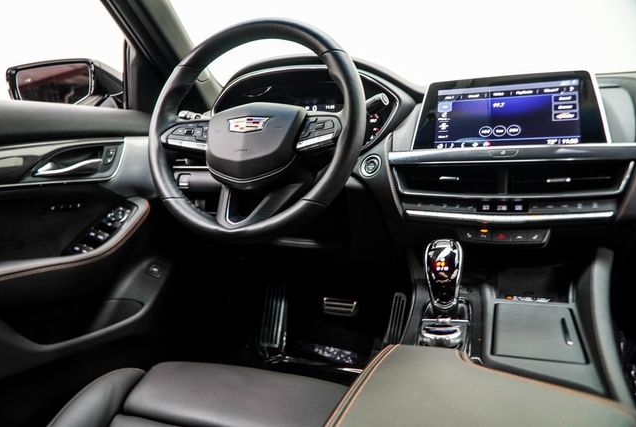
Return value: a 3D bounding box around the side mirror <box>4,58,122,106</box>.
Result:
[{"bbox_3d":[-0.562,-0.277,1.112,0.245,0.132,0.125,-1,13,8],"label":"side mirror"}]

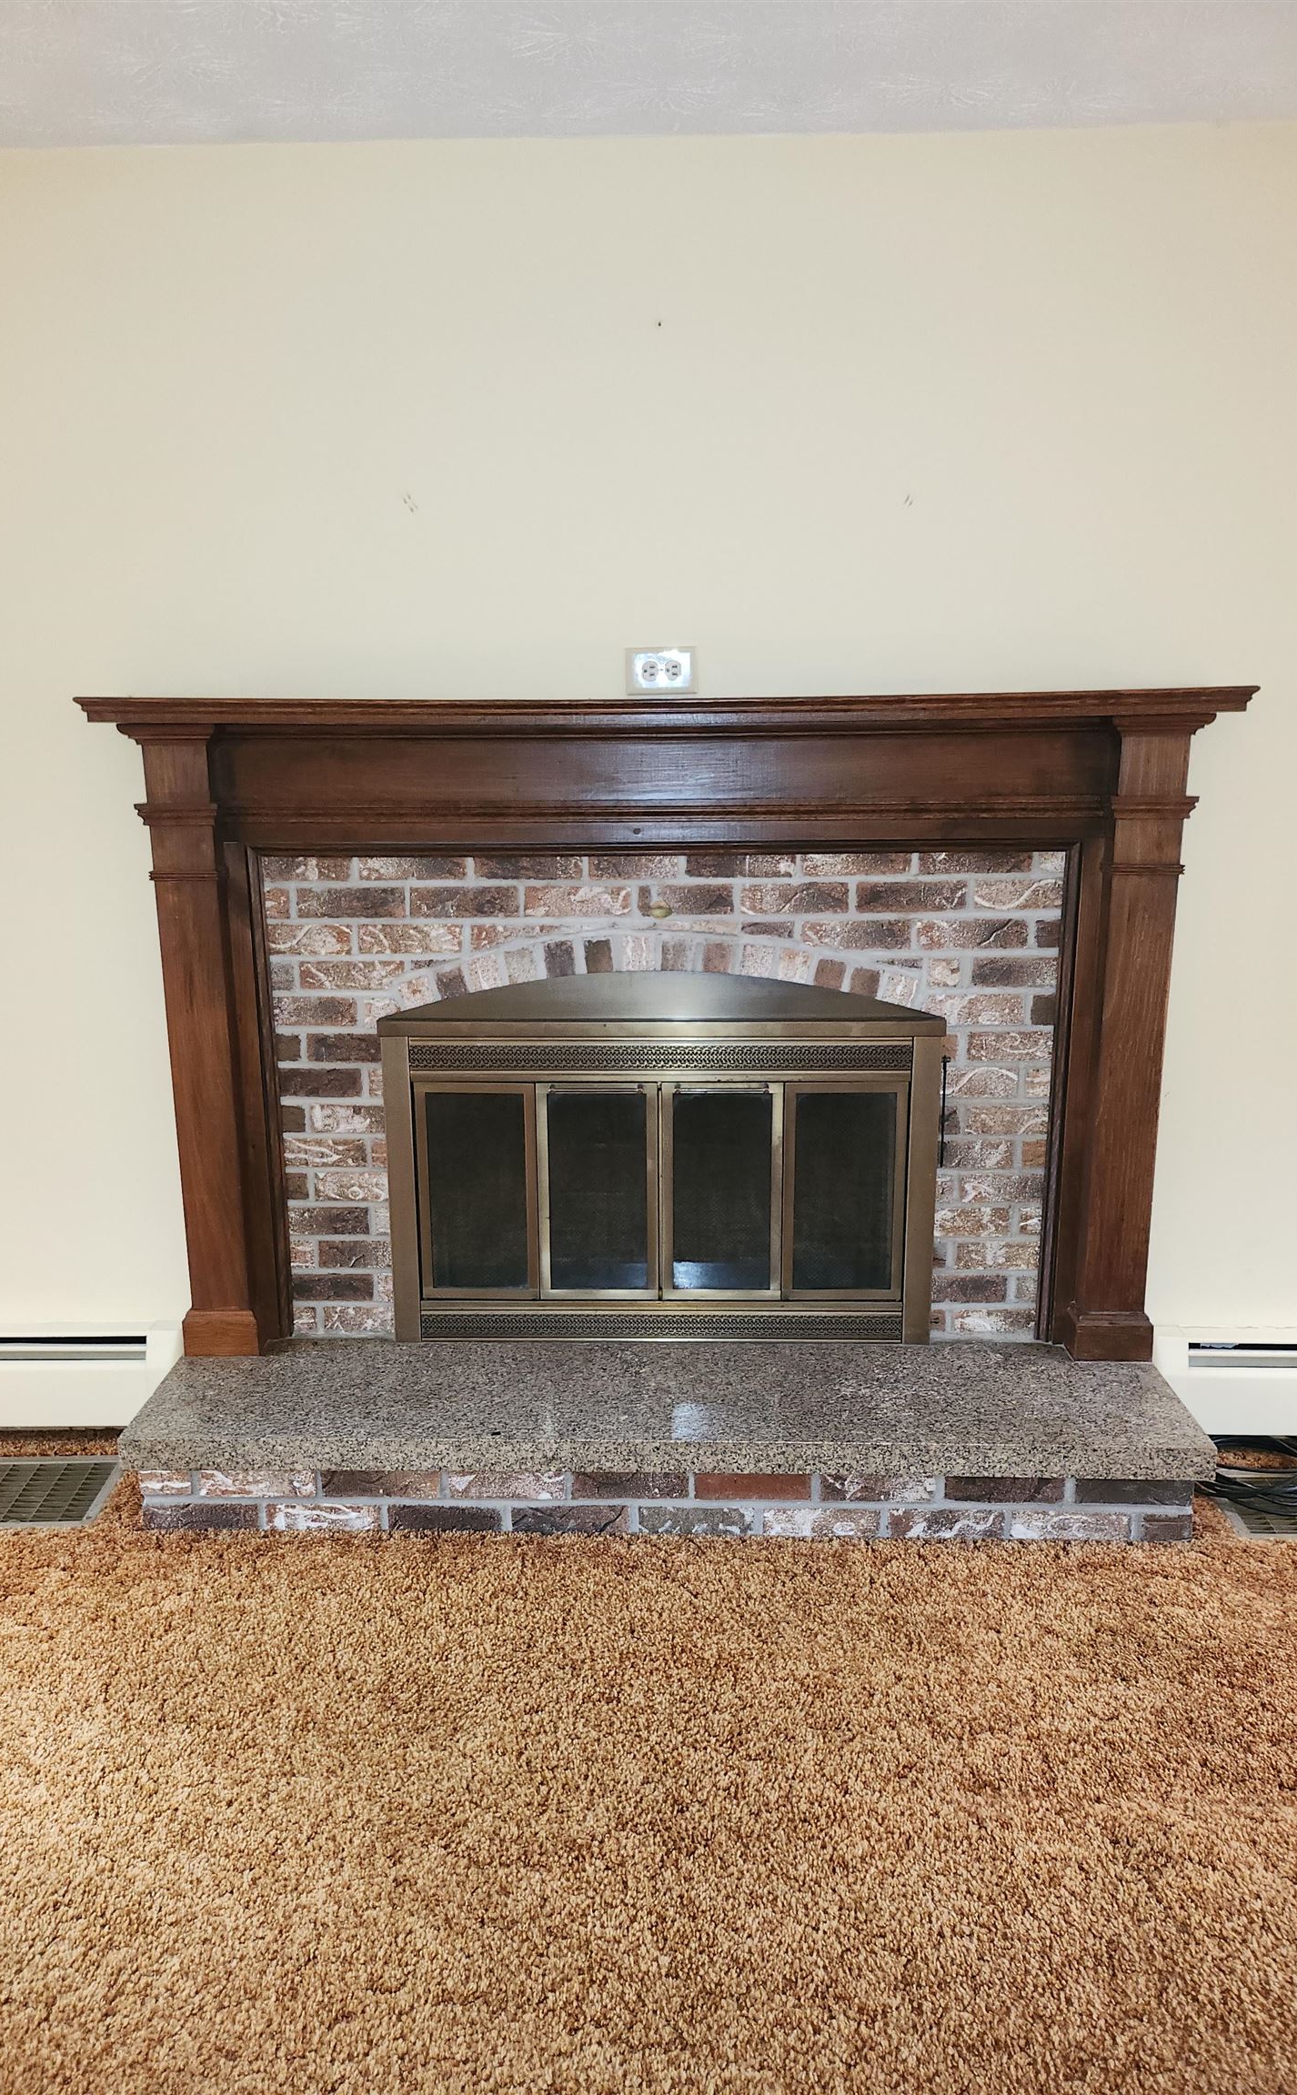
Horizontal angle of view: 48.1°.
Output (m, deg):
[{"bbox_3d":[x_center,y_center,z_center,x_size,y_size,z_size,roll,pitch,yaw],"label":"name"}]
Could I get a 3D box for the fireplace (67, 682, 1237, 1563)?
[{"bbox_3d":[0.022,0.106,2.475,1.914,1.379,0.435,0,13,2],"label":"fireplace"}]

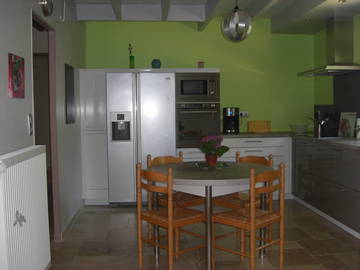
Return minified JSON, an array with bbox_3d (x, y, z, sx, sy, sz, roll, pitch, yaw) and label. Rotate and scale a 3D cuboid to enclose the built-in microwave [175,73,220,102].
[{"bbox_3d":[0.227,-0.641,5.475,0.588,0.387,0.450,-1,4,-4],"label":"built-in microwave"}]

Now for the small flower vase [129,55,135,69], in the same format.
[{"bbox_3d":[-0.644,-0.970,5.368,0.070,0.195,0.070,-1,4,-4],"label":"small flower vase"}]

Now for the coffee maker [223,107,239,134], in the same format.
[{"bbox_3d":[0.713,-0.196,5.569,0.215,0.370,0.240,-1,4,-4],"label":"coffee maker"}]

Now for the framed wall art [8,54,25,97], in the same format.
[{"bbox_3d":[-1.090,-0.383,2.621,0.022,0.288,0.312,-1,4,-4],"label":"framed wall art"}]

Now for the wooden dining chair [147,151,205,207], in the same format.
[{"bbox_3d":[-0.013,0.602,3.638,0.420,0.845,0.410,-4,5,-39],"label":"wooden dining chair"}]

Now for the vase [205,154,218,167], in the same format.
[{"bbox_3d":[0.284,0.226,3.542,0.115,0.107,0.115,-1,4,-4],"label":"vase"}]

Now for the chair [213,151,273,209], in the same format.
[{"bbox_3d":[0.553,0.597,3.596,0.410,0.845,0.420,-4,5,-39],"label":"chair"}]

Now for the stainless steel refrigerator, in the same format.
[{"bbox_3d":[-0.521,0.032,5.589,0.908,1.735,0.700,-1,4,-4],"label":"stainless steel refrigerator"}]

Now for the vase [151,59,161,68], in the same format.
[{"bbox_3d":[-0.317,-0.956,5.394,0.137,0.152,0.137,-1,4,-4],"label":"vase"}]

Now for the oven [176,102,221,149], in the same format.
[{"bbox_3d":[0.228,-0.145,5.555,0.588,0.610,0.550,-1,4,-4],"label":"oven"}]

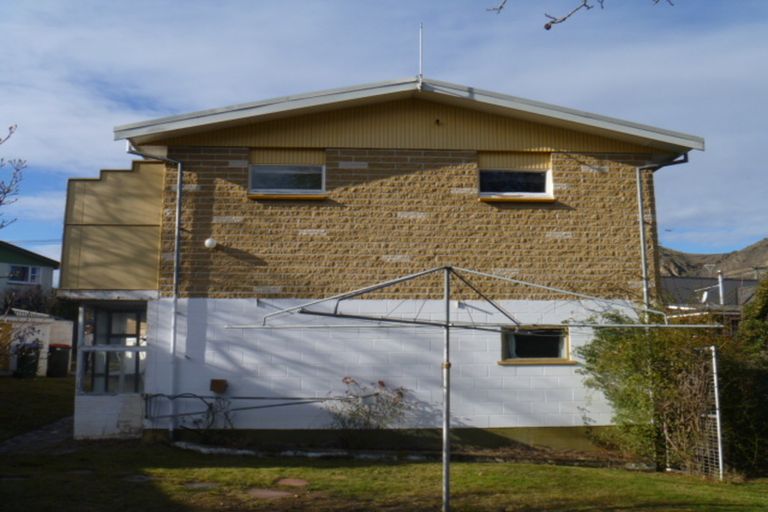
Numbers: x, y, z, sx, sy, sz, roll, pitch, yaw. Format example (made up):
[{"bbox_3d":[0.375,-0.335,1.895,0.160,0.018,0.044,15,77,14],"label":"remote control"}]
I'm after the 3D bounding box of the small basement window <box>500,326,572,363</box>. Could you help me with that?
[{"bbox_3d":[2.440,1.426,12.037,1.124,0.577,0.100,0,-9,-4],"label":"small basement window"}]

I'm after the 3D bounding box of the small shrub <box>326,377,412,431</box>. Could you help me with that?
[{"bbox_3d":[-0.217,2.277,11.311,1.274,0.892,0.750,0,-9,-4],"label":"small shrub"}]

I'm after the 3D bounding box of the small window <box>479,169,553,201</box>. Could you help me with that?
[{"bbox_3d":[2.205,-1.198,12.456,1.255,0.524,0.100,0,-9,-4],"label":"small window"}]

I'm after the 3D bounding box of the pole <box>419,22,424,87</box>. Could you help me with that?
[{"bbox_3d":[0.607,-3.289,12.247,0.050,1.140,0.050,0,-9,-4],"label":"pole"}]

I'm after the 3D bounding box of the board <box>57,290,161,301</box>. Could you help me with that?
[{"bbox_3d":[-4.280,0.604,11.600,1.554,0.144,0.060,0,-9,-4],"label":"board"}]

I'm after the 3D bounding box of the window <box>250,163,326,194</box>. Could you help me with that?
[{"bbox_3d":[-1.580,-1.241,12.180,1.247,0.521,0.100,0,-9,-4],"label":"window"}]

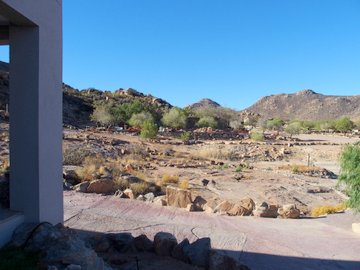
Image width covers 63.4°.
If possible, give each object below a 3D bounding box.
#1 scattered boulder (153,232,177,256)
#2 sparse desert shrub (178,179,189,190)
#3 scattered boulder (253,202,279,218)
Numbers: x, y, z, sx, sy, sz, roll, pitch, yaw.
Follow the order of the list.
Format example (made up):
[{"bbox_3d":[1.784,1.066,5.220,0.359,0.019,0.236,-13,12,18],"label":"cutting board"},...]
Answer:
[{"bbox_3d":[-0.196,1.384,3.680,0.300,0.260,0.270,0,1,-2],"label":"scattered boulder"},{"bbox_3d":[0.126,1.785,10.500,0.361,0.433,0.361,0,2,0],"label":"sparse desert shrub"},{"bbox_3d":[1.609,1.421,5.480,0.450,0.260,0.360,0,1,8],"label":"scattered boulder"}]

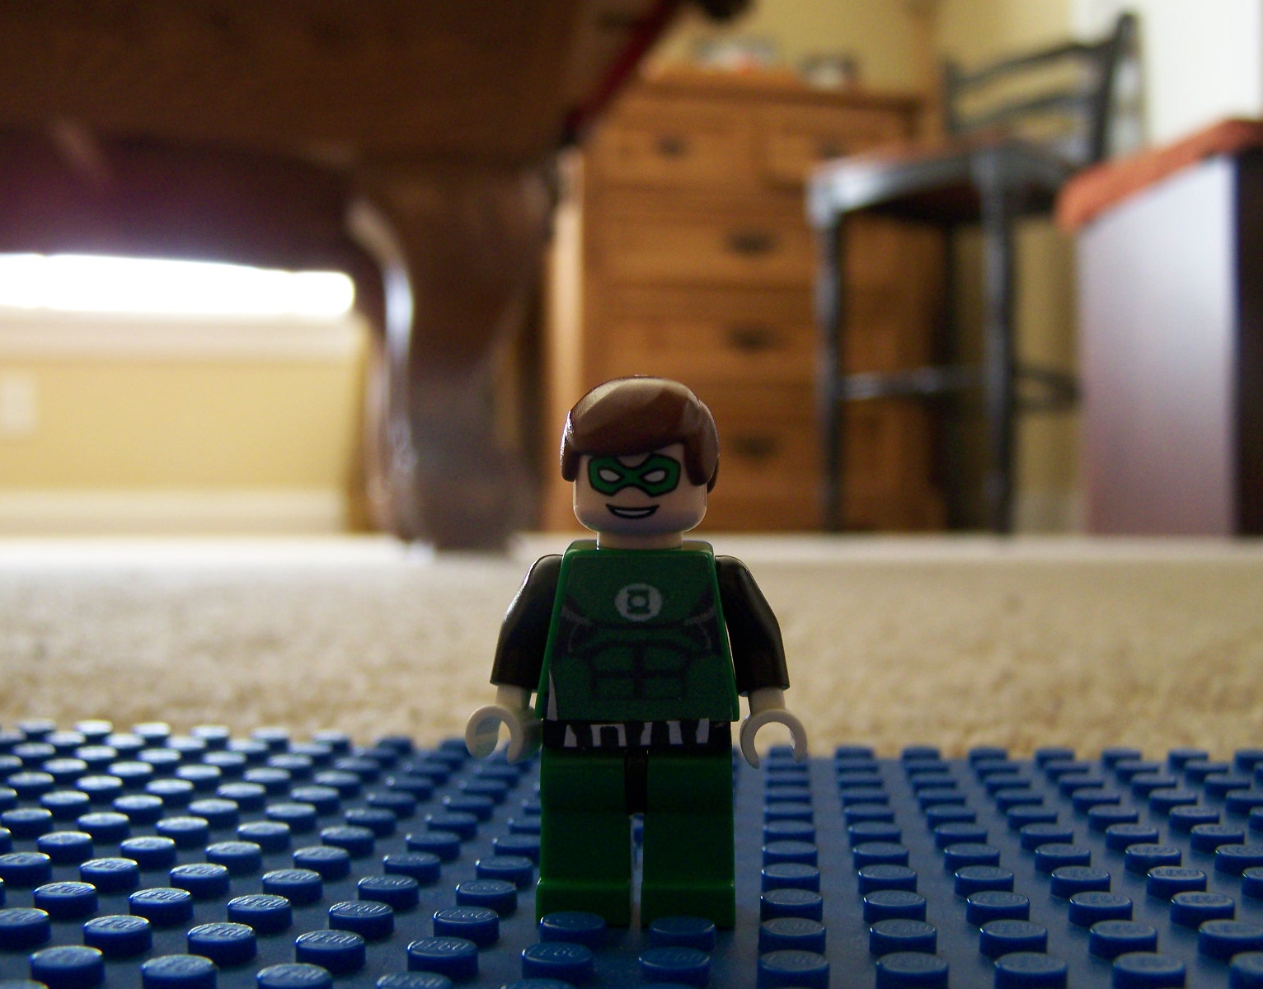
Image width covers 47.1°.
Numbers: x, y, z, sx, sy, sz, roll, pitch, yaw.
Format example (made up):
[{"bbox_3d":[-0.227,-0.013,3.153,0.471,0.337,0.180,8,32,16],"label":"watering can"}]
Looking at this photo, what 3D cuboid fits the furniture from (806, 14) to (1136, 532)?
[{"bbox_3d":[0.615,-0.412,2.635,0.400,0.980,0.460,-1,-1,42],"label":"furniture"}]

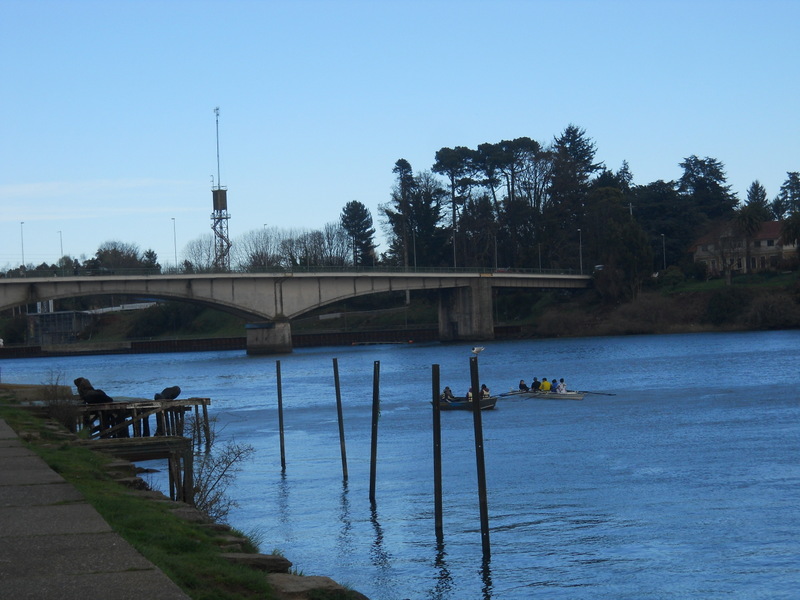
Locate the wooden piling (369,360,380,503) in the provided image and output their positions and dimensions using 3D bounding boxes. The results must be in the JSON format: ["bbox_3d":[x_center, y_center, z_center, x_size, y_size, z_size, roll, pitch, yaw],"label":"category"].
[{"bbox_3d":[-0.670,3.514,51.409,0.150,3.743,0.150,2,-1,0],"label":"wooden piling"}]

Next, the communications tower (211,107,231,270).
[{"bbox_3d":[-42.806,-25.060,460.000,4.300,42.686,4.300,-2,-1,-11],"label":"communications tower"}]

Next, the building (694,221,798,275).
[{"bbox_3d":[66.810,-9.987,372.000,17.500,10.600,11.000,-3,-1,27],"label":"building"}]

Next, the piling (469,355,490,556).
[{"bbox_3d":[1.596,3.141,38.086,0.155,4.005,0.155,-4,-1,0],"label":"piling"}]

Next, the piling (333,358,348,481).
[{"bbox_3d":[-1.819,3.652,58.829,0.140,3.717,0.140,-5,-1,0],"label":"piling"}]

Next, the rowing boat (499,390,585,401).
[{"bbox_3d":[8.448,5.414,110.734,1.050,0.500,8.600,-2,-1,-24],"label":"rowing boat"}]

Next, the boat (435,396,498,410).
[{"bbox_3d":[3.438,5.405,99.562,3.600,0.650,1.400,-3,-1,22],"label":"boat"}]

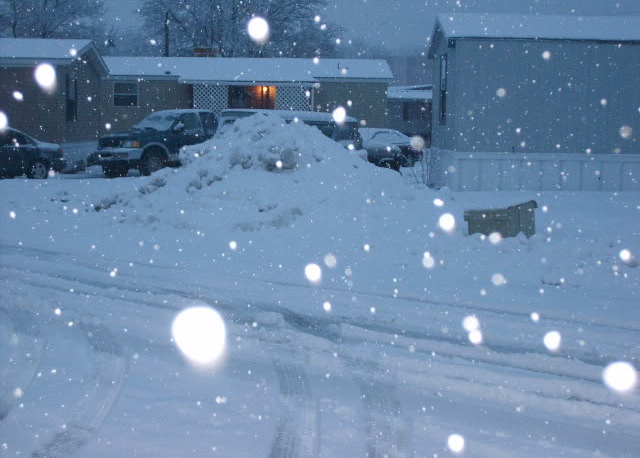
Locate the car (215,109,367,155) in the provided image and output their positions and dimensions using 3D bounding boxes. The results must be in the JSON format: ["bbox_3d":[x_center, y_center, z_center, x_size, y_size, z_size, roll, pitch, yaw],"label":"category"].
[{"bbox_3d":[-1.160,-2.453,33.400,4.900,1.920,1.950,-4,7,-43],"label":"car"}]

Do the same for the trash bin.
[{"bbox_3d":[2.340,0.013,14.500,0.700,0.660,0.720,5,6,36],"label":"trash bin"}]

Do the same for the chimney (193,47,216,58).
[{"bbox_3d":[-4.783,-7.265,46.500,0.950,0.500,0.650,1,5,0],"label":"chimney"}]

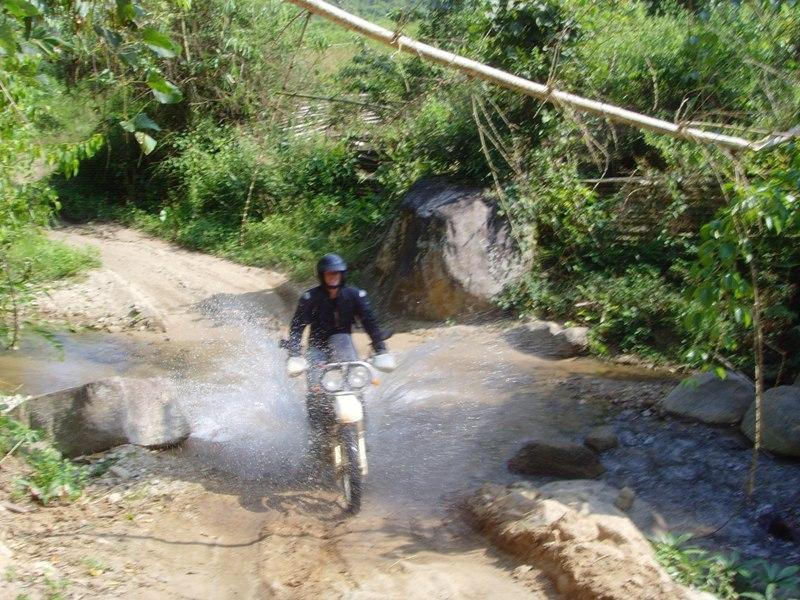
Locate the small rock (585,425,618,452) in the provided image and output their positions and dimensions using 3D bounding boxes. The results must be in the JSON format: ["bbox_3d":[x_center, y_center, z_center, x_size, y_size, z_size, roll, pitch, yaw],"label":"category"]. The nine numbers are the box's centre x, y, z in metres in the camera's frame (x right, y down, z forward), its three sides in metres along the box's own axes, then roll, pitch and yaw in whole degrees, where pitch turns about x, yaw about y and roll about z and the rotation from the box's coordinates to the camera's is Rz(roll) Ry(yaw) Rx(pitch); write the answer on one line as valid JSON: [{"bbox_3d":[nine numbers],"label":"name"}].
[{"bbox_3d":[1.700,1.193,7.681,0.270,0.220,0.250,0,9,0],"label":"small rock"}]

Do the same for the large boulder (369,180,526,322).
[{"bbox_3d":[0.770,-0.817,13.438,2.050,2.070,1.700,2,9,15],"label":"large boulder"}]

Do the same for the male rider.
[{"bbox_3d":[-0.470,0.312,6.884,0.750,1.330,0.780,-2,9,-10],"label":"male rider"}]

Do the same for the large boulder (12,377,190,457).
[{"bbox_3d":[-2.500,0.958,7.695,1.400,0.560,0.700,-2,9,-12],"label":"large boulder"}]

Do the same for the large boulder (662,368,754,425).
[{"bbox_3d":[3.030,0.902,8.749,0.900,0.500,0.680,4,10,25],"label":"large boulder"}]

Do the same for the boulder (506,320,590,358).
[{"bbox_3d":[1.870,0.488,11.619,1.000,0.420,0.700,5,10,28],"label":"boulder"}]

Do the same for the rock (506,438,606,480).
[{"bbox_3d":[1.260,1.264,7.237,0.740,0.260,0.450,2,9,12],"label":"rock"}]

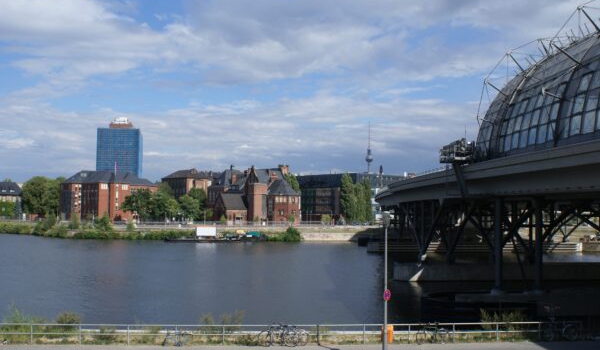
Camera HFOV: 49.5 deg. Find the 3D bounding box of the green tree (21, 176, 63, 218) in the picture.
[{"bbox_3d":[-95.011,8.793,240.397,14.000,16.000,13.000,2,-3,-22],"label":"green tree"}]

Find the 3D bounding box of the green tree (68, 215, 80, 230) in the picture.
[{"bbox_3d":[-80.396,16.873,231.856,4.200,5.600,4.000,1,-3,-10],"label":"green tree"}]

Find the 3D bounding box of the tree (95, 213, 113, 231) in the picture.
[{"bbox_3d":[-70.067,16.610,231.833,6.000,6.500,5.500,1,-3,-10],"label":"tree"}]

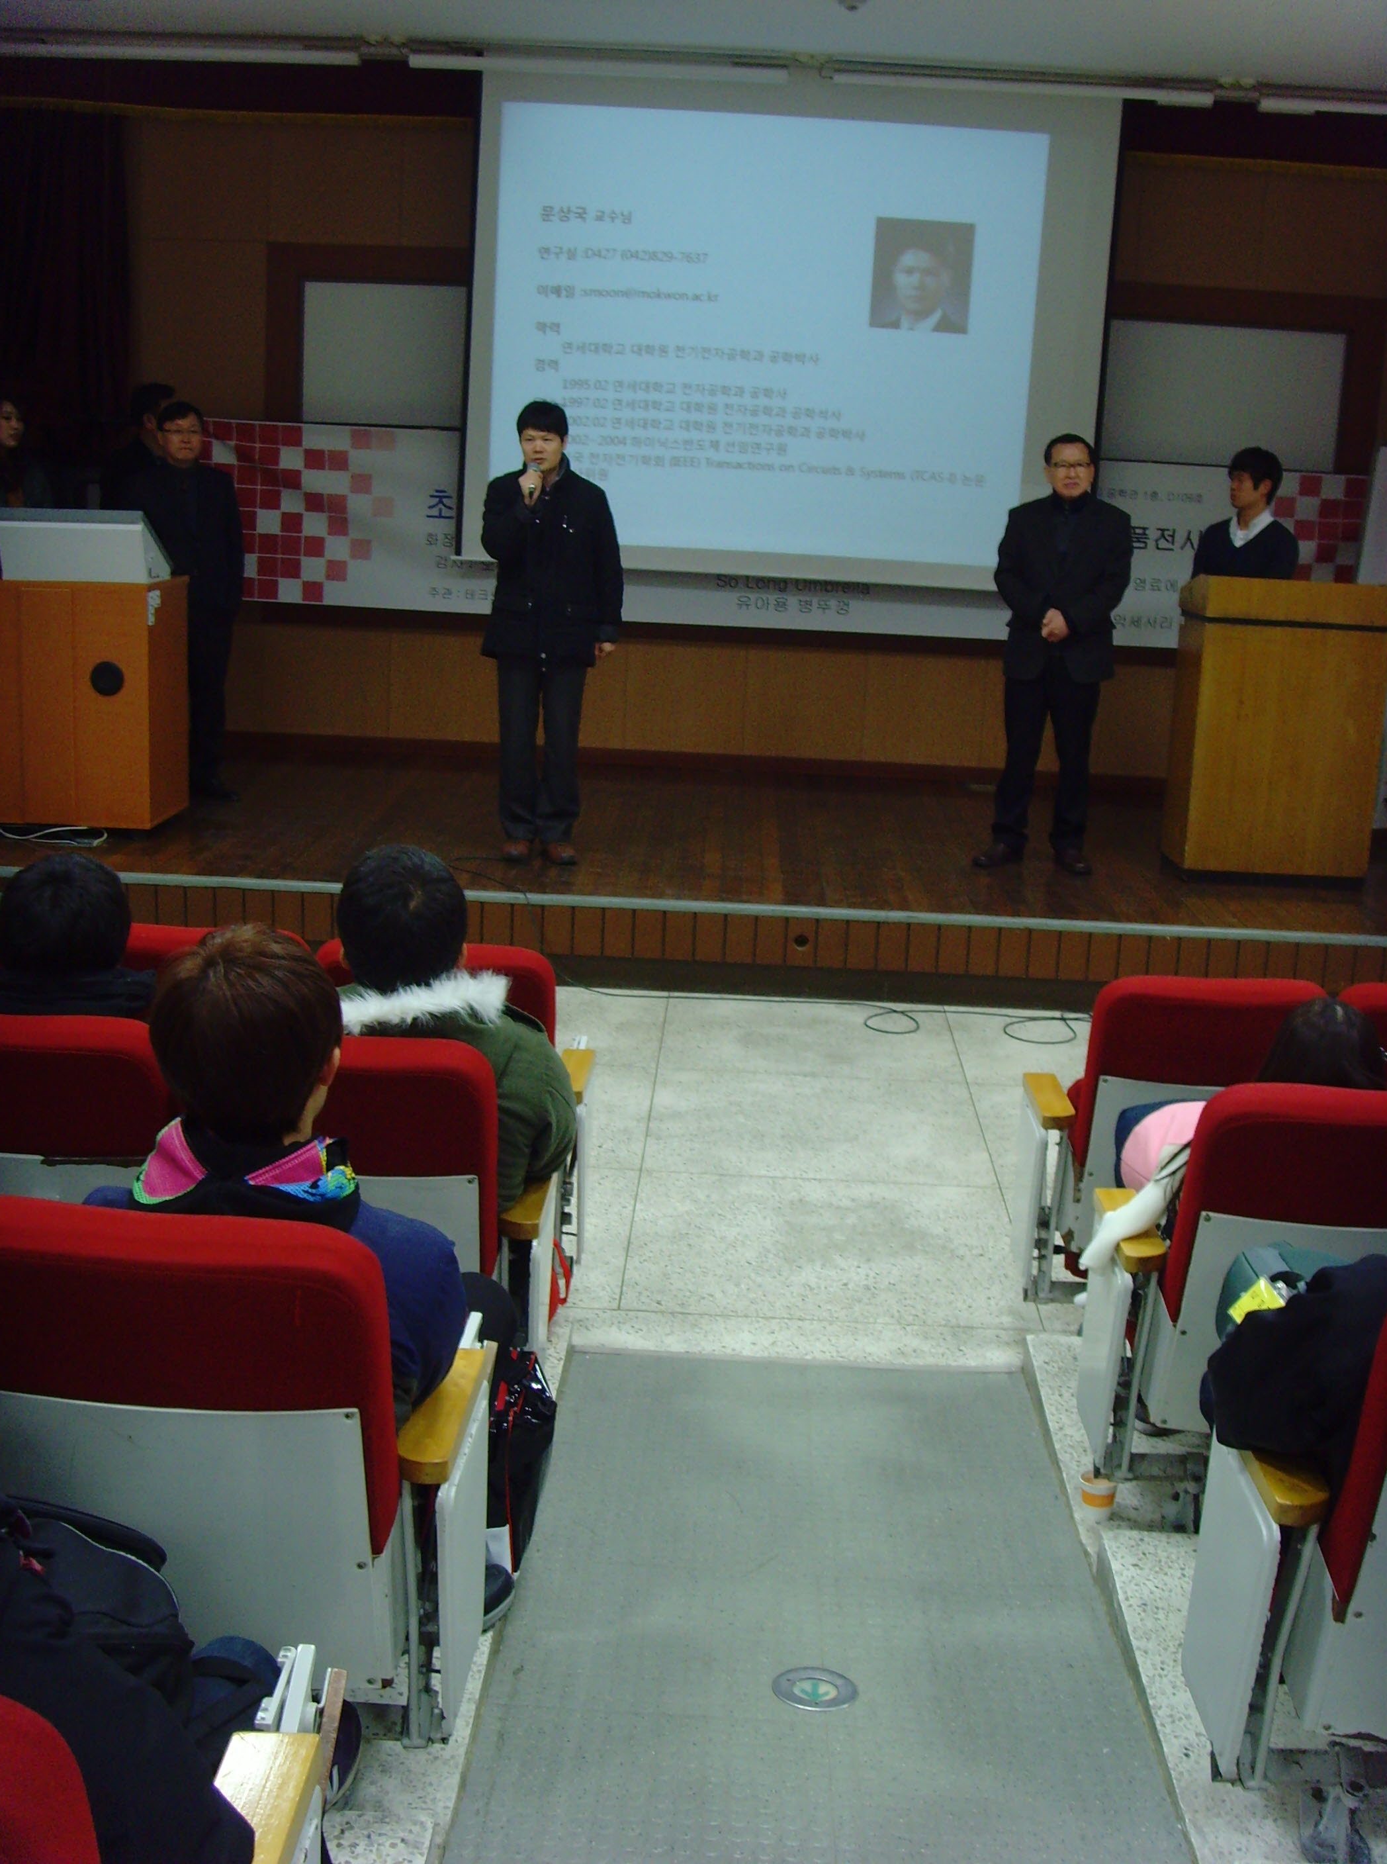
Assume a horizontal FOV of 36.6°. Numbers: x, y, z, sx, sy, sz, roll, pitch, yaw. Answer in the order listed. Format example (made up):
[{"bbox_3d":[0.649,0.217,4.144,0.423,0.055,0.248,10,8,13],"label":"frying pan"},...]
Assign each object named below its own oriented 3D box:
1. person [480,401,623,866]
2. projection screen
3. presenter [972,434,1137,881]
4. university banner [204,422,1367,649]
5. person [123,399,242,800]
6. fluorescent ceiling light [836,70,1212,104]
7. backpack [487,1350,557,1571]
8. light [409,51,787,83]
[{"bbox_3d":[-0.553,-1.125,7.982,0.540,1.727,0.380,2,14,-1],"label":"person"},{"bbox_3d":[0.430,-2.756,9.564,2.920,2.280,0.060,3,13,1],"label":"projection screen"},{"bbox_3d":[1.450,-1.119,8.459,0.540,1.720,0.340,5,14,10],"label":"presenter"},{"bbox_3d":[0.386,-1.832,9.748,5.411,0.835,0.030,3,14,1],"label":"university banner"},{"bbox_3d":[-2.157,-1.408,8.953,0.520,1.670,0.330,-1,14,-13],"label":"person"},{"bbox_3d":[1.059,-2.741,6.803,1.250,0.080,0.100,3,13,1],"label":"fluorescent ceiling light"},{"bbox_3d":[-0.336,0.835,3.477,0.260,0.380,0.200,7,14,16],"label":"backpack"},{"bbox_3d":[-0.306,-2.794,6.794,1.230,0.060,0.070,3,14,1],"label":"light"}]

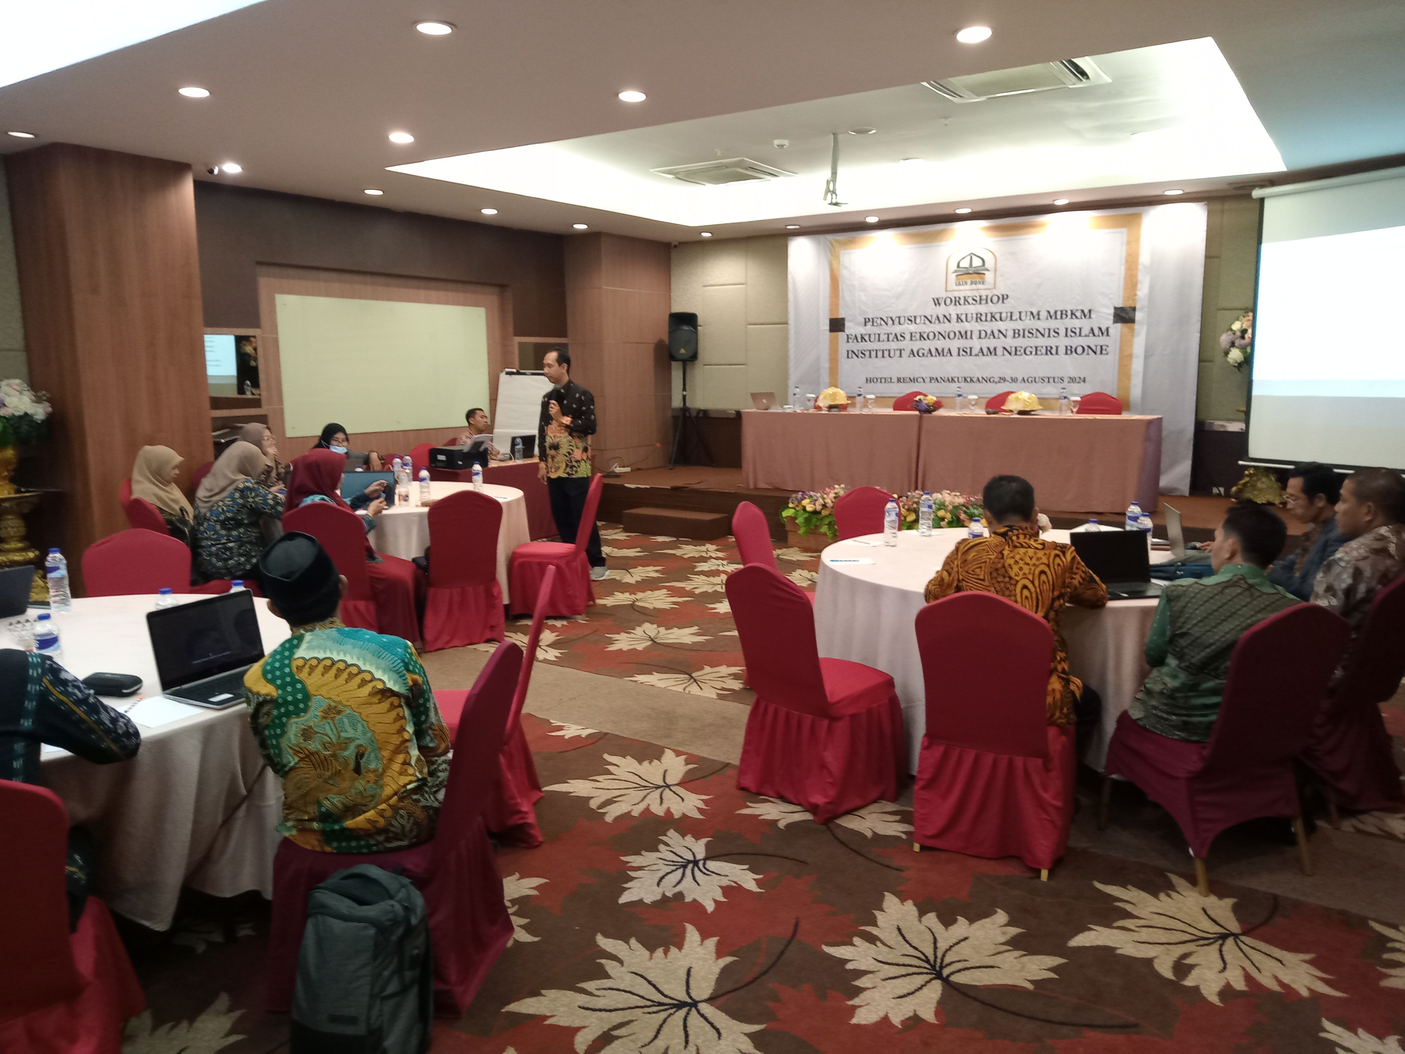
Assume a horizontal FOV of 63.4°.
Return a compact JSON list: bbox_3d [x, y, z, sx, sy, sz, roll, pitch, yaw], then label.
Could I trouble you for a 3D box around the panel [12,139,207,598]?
[{"bbox_3d":[-3.946,-0.955,7.686,0.620,2.950,0.930,4,9,30],"label":"panel"}]

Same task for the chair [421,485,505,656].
[{"bbox_3d":[-1.408,0.204,6.624,0.440,0.880,0.530,-4,9,-21],"label":"chair"}]

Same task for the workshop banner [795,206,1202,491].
[{"bbox_3d":[2.572,-1.632,10.843,4.029,2.472,0.039,5,10,34],"label":"workshop banner"}]

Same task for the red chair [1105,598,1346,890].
[{"bbox_3d":[1.661,0.632,3.673,0.470,0.920,0.620,-3,9,-17],"label":"red chair"}]

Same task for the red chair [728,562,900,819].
[{"bbox_3d":[0.395,0.541,4.184,0.591,0.896,0.448,-8,11,-43],"label":"red chair"}]

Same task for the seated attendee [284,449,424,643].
[{"bbox_3d":[-1.908,0.144,6.390,0.520,1.170,0.720,4,9,27],"label":"seated attendee"}]

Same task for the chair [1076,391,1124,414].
[{"bbox_3d":[3.351,-0.705,9.866,0.448,0.896,0.591,5,10,34],"label":"chair"}]

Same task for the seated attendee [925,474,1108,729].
[{"bbox_3d":[1.054,0.412,3.768,0.570,1.160,0.700,3,9,25],"label":"seated attendee"}]

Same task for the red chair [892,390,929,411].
[{"bbox_3d":[1.868,-0.809,10.545,0.460,0.920,0.580,5,10,33],"label":"red chair"}]

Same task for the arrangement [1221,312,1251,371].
[{"bbox_3d":[4.500,-1.512,9.181,0.591,0.561,0.542,5,10,34],"label":"arrangement"}]

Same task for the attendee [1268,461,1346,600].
[{"bbox_3d":[2.511,0.313,4.817,0.750,1.200,0.520,1,9,13],"label":"attendee"}]

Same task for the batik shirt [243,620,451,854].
[{"bbox_3d":[-0.854,0.460,2.760,0.480,0.540,0.380,-5,9,-30],"label":"batik shirt"}]

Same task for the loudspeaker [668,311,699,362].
[{"bbox_3d":[-0.218,-2.155,12.900,0.350,0.560,0.290,0,8,7],"label":"loudspeaker"}]

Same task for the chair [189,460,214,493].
[{"bbox_3d":[-3.507,-0.037,8.587,0.580,0.920,0.460,5,10,32],"label":"chair"}]

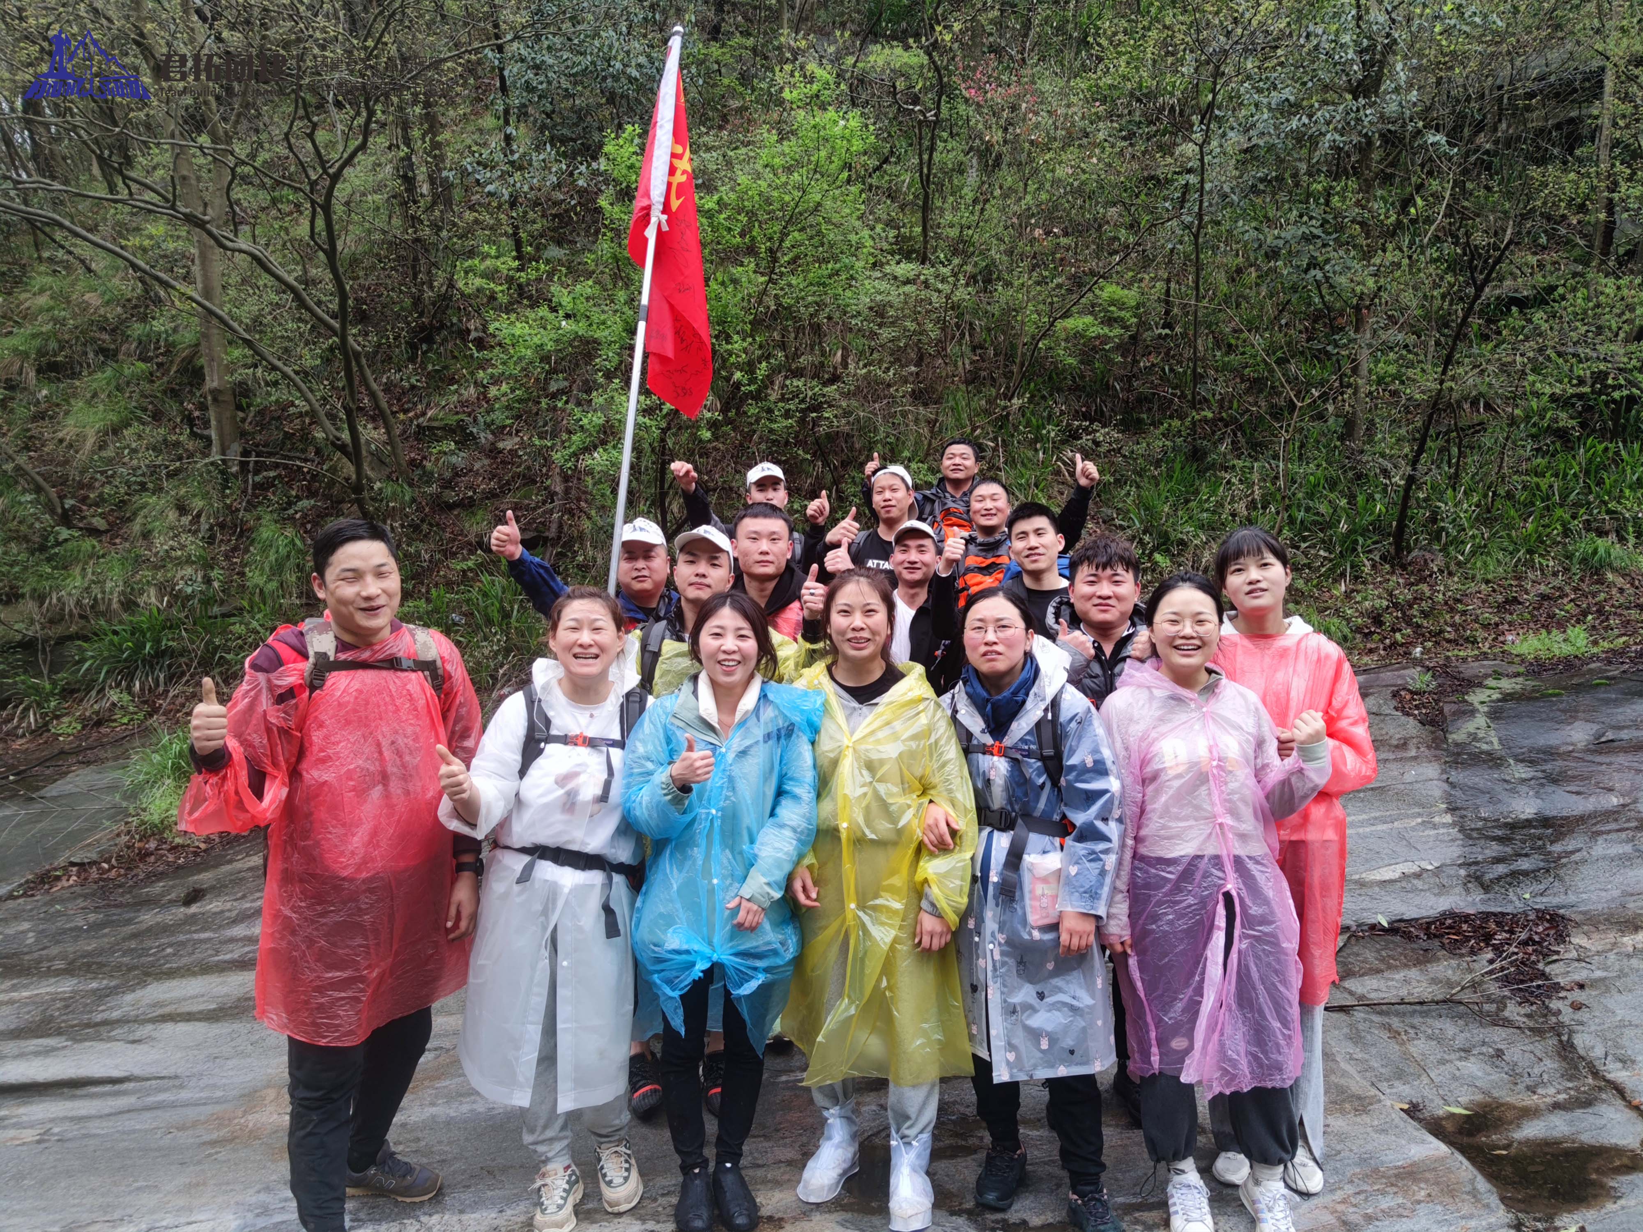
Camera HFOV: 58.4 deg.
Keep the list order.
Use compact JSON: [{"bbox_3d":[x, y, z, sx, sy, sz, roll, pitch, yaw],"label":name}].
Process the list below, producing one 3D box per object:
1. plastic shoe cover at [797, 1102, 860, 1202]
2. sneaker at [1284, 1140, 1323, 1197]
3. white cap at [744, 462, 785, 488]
[{"bbox_3d":[0.021,1.343,3.780,0.110,0.190,0.280,4,9,28],"label":"plastic shoe cover"},{"bbox_3d":[1.285,1.433,3.930,0.100,0.110,0.250,1,8,10],"label":"sneaker"},{"bbox_3d":[-0.236,-0.602,6.300,0.175,0.125,0.250,0,4,-6],"label":"white cap"}]

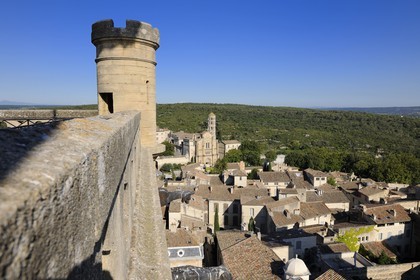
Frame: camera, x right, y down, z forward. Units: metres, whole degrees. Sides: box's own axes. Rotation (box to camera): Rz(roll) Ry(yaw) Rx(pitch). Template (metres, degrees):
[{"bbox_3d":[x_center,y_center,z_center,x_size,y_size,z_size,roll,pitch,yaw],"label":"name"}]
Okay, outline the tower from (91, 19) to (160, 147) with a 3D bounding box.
[{"bbox_3d":[-3.038,-1.963,11.256,2.373,4.181,2.373,-1,6,-15],"label":"tower"}]

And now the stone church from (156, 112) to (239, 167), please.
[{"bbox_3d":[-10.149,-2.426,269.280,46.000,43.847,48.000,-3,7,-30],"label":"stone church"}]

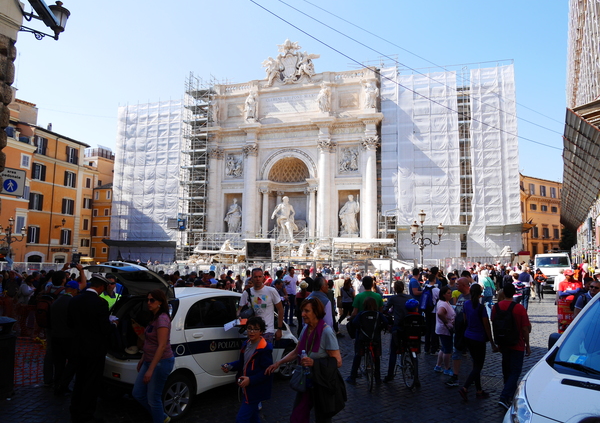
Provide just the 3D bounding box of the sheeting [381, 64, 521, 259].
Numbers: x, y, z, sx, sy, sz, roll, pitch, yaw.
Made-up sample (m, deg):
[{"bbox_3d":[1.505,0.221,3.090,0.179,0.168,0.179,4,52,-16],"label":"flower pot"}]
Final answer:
[{"bbox_3d":[16.414,-5.021,50.385,14.300,22.800,3.000,-1,-6,19],"label":"sheeting"}]

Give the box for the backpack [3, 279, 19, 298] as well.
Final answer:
[{"bbox_3d":[-6.669,1.776,10.400,0.340,0.470,0.220,1,-7,0],"label":"backpack"}]

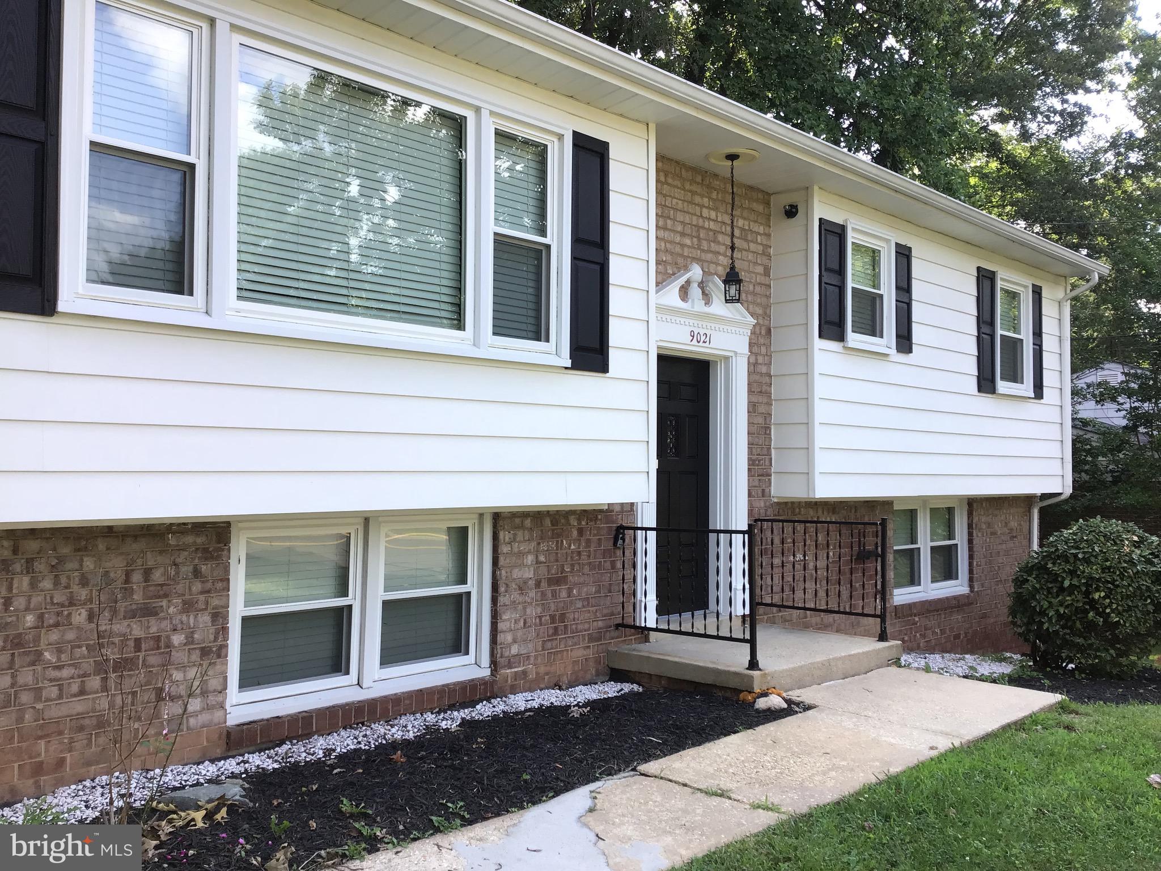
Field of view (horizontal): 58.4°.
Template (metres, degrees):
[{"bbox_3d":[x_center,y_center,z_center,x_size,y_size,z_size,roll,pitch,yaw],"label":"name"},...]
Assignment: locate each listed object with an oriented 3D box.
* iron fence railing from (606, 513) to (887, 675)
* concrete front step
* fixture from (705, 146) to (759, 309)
[{"bbox_3d":[1.289,1.051,7.524,1.163,0.912,1.769,-1,-3,44],"label":"iron fence railing"},{"bbox_3d":[1.281,1.568,7.447,1.212,0.125,1.775,-1,-3,44],"label":"concrete front step"},{"bbox_3d":[1.130,-1.524,7.715,0.375,1.095,0.375,-1,-3,44],"label":"fixture"}]

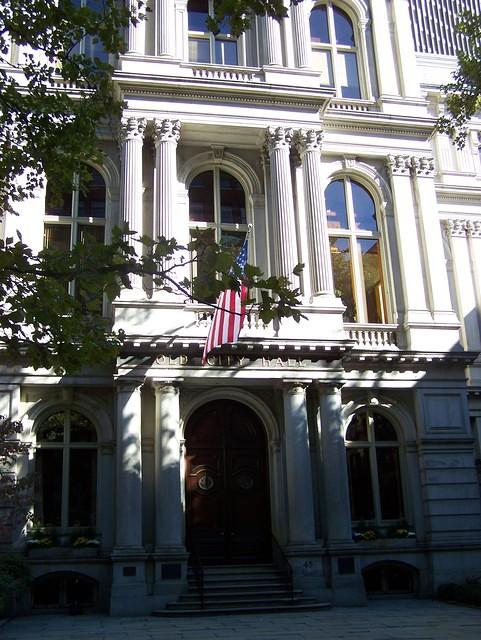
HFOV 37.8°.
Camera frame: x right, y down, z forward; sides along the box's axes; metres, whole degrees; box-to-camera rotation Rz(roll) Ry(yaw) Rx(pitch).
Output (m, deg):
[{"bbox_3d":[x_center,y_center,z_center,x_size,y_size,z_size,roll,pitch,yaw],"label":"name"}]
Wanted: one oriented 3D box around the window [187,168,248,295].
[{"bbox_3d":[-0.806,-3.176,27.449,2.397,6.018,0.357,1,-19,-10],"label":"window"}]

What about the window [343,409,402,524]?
[{"bbox_3d":[4.478,4.872,23.658,1.891,3.840,0.288,2,-19,-10],"label":"window"}]

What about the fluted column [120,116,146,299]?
[{"bbox_3d":[-3.809,-3.925,24.947,0.938,6.865,0.938,1,-19,-10],"label":"fluted column"}]

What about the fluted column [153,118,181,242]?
[{"bbox_3d":[-2.615,-3.895,25.162,0.938,6.865,0.938,1,-19,-10],"label":"fluted column"}]

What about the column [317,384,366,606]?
[{"bbox_3d":[3.171,5.562,23.011,1.061,7.028,1.061,1,-19,-10],"label":"column"}]

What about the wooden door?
[{"bbox_3d":[-0.443,5.153,22.785,2.832,5.232,0.240,2,-19,-10],"label":"wooden door"}]

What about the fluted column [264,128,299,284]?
[{"bbox_3d":[1.589,-3.792,25.922,0.938,6.865,0.938,1,-19,-10],"label":"fluted column"}]

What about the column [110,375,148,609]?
[{"bbox_3d":[-3.463,5.375,21.821,1.040,7.018,1.040,1,-19,-10],"label":"column"}]

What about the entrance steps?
[{"bbox_3d":[-0.031,7.562,19.881,4.848,1.190,2.688,2,-19,-10],"label":"entrance steps"}]

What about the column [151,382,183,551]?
[{"bbox_3d":[-2.278,4.601,22.256,1.000,5.355,1.000,1,-19,-10],"label":"column"}]

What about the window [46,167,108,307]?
[{"bbox_3d":[-5.782,-2.963,24.532,2.064,5.568,0.288,2,-19,-10],"label":"window"}]

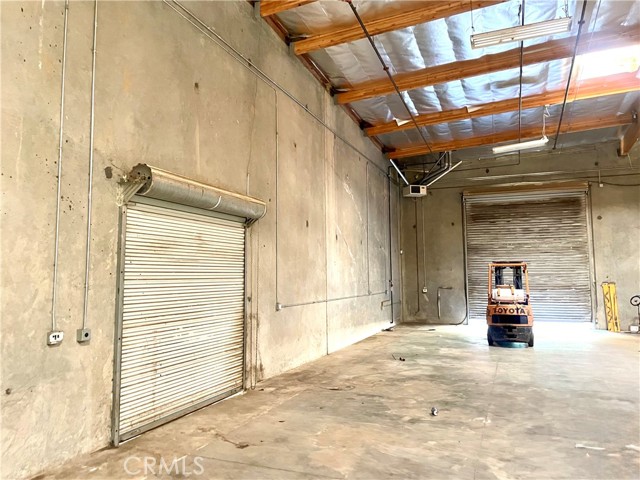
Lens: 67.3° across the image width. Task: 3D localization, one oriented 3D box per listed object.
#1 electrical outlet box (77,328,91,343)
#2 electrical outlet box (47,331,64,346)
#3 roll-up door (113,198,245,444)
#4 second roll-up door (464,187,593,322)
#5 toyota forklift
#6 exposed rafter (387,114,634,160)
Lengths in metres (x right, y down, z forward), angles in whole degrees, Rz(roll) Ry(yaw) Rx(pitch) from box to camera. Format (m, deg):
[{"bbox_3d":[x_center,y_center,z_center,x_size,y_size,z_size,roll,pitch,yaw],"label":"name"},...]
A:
[{"bbox_3d":[-2.234,0.909,4.556,0.059,0.112,0.094,-2,-5,22],"label":"electrical outlet box"},{"bbox_3d":[-2.345,0.879,4.278,0.049,0.109,0.124,-2,-5,22],"label":"electrical outlet box"},{"bbox_3d":[-1.615,0.920,6.160,0.138,2.510,2.510,-2,-5,22],"label":"roll-up door"},{"bbox_3d":[7.056,0.558,16.451,3.953,4.546,0.168,-2,-5,22],"label":"second roll-up door"},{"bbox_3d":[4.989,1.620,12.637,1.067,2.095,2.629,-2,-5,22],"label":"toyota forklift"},{"bbox_3d":[5.868,-3.324,15.573,7.323,0.376,0.128,-5,-6,21],"label":"exposed rafter"}]

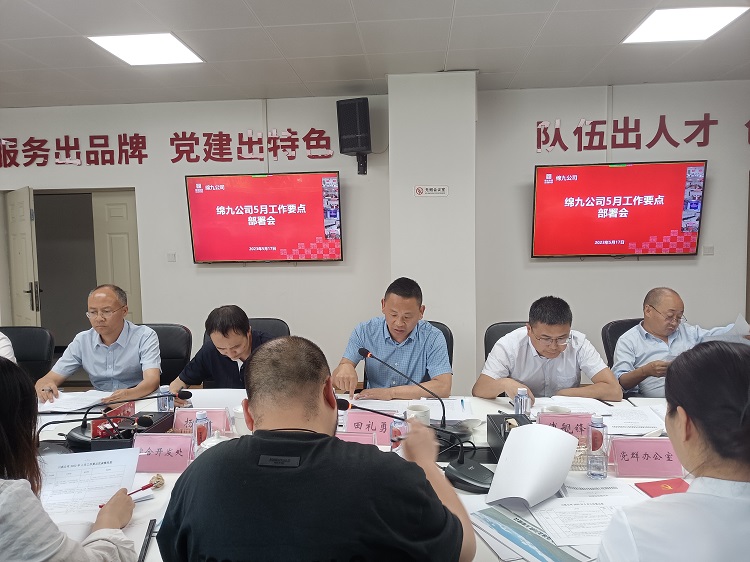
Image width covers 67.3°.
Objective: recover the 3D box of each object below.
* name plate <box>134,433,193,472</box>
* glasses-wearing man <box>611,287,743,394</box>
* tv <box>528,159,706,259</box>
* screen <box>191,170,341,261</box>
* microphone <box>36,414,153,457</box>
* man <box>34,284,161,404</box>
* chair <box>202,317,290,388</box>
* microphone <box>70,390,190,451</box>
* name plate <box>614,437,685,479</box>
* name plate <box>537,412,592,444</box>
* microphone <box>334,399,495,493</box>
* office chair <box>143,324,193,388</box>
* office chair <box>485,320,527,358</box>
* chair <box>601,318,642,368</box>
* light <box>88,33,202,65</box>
[{"bbox_3d":[-0.682,0.554,1.812,0.195,0.105,0.070,-1,3,4],"label":"name plate"},{"bbox_3d":[1.471,0.649,2.713,0.680,1.230,0.750,-1,3,-4],"label":"glasses-wearing man"},{"bbox_3d":[2.140,-0.619,5.017,1.455,0.835,0.070,-1,10,4],"label":"tv"},{"bbox_3d":[-1.032,-0.589,5.315,1.450,0.830,0.060,-1,13,5],"label":"screen"},{"bbox_3d":[-0.954,0.521,1.875,0.454,0.167,0.130,0,3,11],"label":"microphone"},{"bbox_3d":[-1.371,0.664,2.854,0.620,1.285,0.720,-1,3,1],"label":"man"},{"bbox_3d":[-0.772,0.754,3.001,0.600,1.050,0.660,-1,3,5],"label":"chair"},{"bbox_3d":[-0.884,0.489,2.019,0.467,0.210,0.130,0,3,11],"label":"microphone"},{"bbox_3d":[0.823,0.529,1.713,0.195,0.105,0.080,-1,3,5],"label":"name plate"},{"bbox_3d":[0.671,0.516,1.975,0.195,0.105,0.080,-1,3,5],"label":"name plate"},{"bbox_3d":[0.137,0.461,1.634,0.500,0.270,0.200,-1,3,5],"label":"microphone"},{"bbox_3d":[-1.297,0.780,2.977,0.600,1.035,0.640,-1,3,1],"label":"office chair"},{"bbox_3d":[0.827,0.752,2.786,0.600,1.044,0.640,-1,3,4],"label":"office chair"},{"bbox_3d":[1.506,0.739,2.798,0.600,1.046,0.640,-2,3,-14],"label":"chair"},{"bbox_3d":[-1.600,-1.648,3.991,0.585,0.050,0.585,-1,3,5],"label":"light"}]

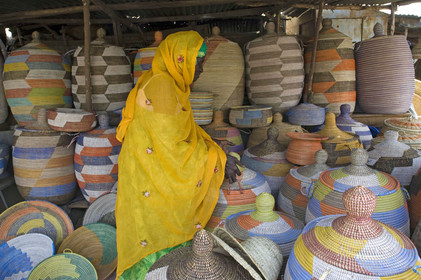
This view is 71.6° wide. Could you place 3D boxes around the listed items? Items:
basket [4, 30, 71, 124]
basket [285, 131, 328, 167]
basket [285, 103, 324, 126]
[{"bbox_3d":[-1.455,-0.501,2.518,0.515,0.830,0.515,0,9,0],"label":"basket"},{"bbox_3d":[0.589,0.065,1.788,0.254,0.180,0.254,0,10,0],"label":"basket"},{"bbox_3d":[0.716,-0.194,2.214,0.285,0.165,0.285,0,9,0],"label":"basket"}]

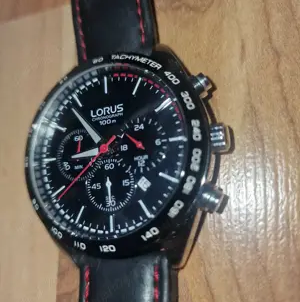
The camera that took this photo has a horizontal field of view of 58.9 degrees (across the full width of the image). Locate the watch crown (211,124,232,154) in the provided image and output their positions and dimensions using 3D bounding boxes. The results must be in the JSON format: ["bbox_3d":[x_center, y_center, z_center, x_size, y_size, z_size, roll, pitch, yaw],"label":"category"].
[{"bbox_3d":[0.014,-0.003,0.053,0.003,0.006,0.006,-9,77,20],"label":"watch crown"}]

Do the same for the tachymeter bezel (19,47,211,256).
[{"bbox_3d":[-0.010,-0.001,0.055,0.043,0.003,0.043,-9,77,20],"label":"tachymeter bezel"}]

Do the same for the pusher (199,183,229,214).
[{"bbox_3d":[0.012,0.009,0.051,0.004,0.005,0.005,22,88,24],"label":"pusher"}]

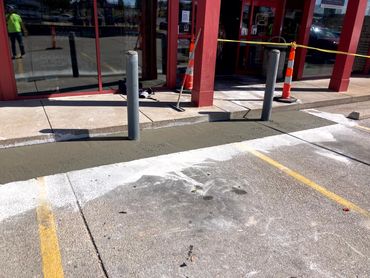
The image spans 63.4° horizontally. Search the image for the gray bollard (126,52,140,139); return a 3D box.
[{"bbox_3d":[-0.646,-0.522,3.773,0.135,1.120,0.135,3,20,0],"label":"gray bollard"}]

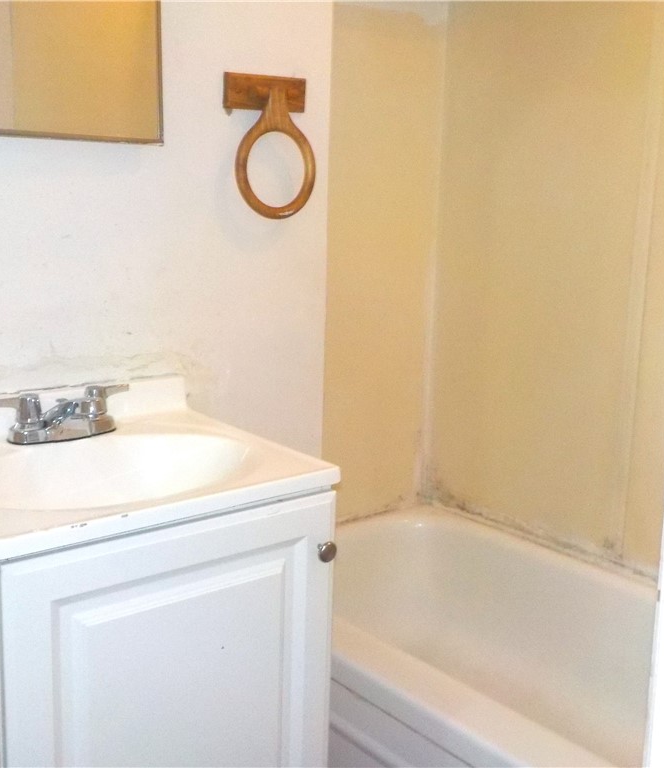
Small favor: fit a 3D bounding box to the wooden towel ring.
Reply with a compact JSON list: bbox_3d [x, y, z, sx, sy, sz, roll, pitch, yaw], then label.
[{"bbox_3d":[-0.102,-0.405,1.519,0.167,0.239,0.048,-7,13,-38],"label":"wooden towel ring"}]

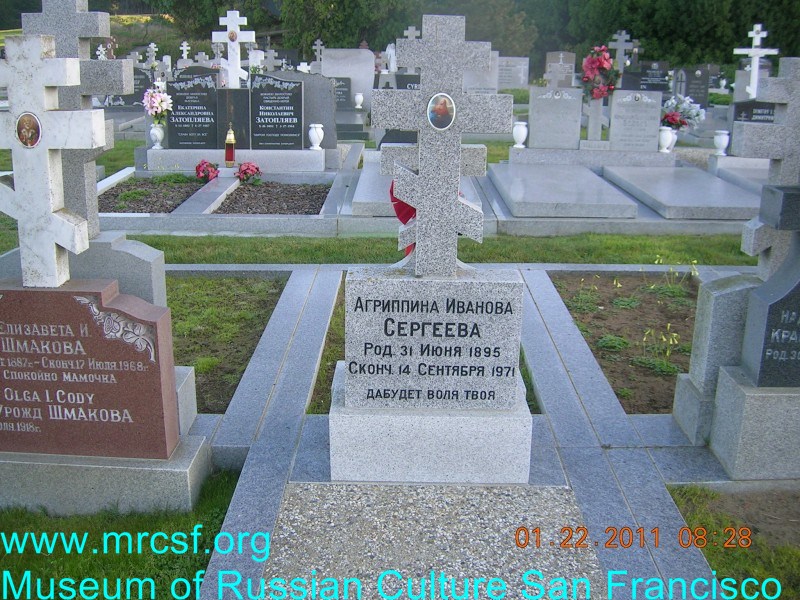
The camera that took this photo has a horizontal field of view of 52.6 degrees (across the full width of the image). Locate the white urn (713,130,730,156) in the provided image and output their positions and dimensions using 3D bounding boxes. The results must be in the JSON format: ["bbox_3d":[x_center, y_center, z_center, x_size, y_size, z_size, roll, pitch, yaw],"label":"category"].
[{"bbox_3d":[3.221,-1.562,8.078,0.153,0.251,0.150,1,17,0],"label":"white urn"}]

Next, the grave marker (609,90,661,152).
[{"bbox_3d":[2.300,-1.756,7.936,0.472,0.575,0.160,0,19,0],"label":"grave marker"}]

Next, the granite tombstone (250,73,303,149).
[{"bbox_3d":[-1.218,-1.876,8.059,0.504,0.719,0.140,1,17,0],"label":"granite tombstone"}]

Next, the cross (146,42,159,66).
[{"bbox_3d":[-7.189,-7.131,23.566,0.326,0.668,0.120,1,17,0],"label":"cross"}]

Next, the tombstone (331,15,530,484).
[{"bbox_3d":[0.109,-0.128,2.573,0.655,1.464,0.240,1,18,1],"label":"tombstone"}]

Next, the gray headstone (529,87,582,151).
[{"bbox_3d":[1.532,-1.809,8.057,0.503,0.593,0.140,1,17,0],"label":"gray headstone"}]

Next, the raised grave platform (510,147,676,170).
[{"bbox_3d":[1.924,-1.433,8.177,1.627,0.204,0.290,1,17,0],"label":"raised grave platform"}]

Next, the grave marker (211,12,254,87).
[{"bbox_3d":[-1.621,-2.454,7.948,0.418,0.723,0.110,1,17,0],"label":"grave marker"}]

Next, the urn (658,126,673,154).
[{"bbox_3d":[2.651,-1.597,8.072,0.136,0.254,0.140,1,17,0],"label":"urn"}]

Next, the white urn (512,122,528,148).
[{"bbox_3d":[1.191,-1.623,7.981,0.145,0.252,0.145,0,19,0],"label":"white urn"}]

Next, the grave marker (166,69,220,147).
[{"bbox_3d":[-2.051,-1.881,8.065,0.495,0.723,0.140,1,17,0],"label":"grave marker"}]

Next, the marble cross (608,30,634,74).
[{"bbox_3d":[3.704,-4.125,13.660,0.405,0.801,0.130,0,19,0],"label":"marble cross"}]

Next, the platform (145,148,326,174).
[{"bbox_3d":[-1.642,-1.448,8.253,1.780,0.220,0.340,0,19,0],"label":"platform"}]

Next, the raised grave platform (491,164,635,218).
[{"bbox_3d":[1.339,-0.975,7.050,0.933,0.100,1.803,0,19,0],"label":"raised grave platform"}]

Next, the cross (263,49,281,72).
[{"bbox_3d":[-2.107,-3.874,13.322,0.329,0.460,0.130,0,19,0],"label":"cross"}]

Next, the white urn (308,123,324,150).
[{"bbox_3d":[-0.832,-1.629,8.107,0.147,0.251,0.147,0,19,0],"label":"white urn"}]

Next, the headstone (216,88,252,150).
[{"bbox_3d":[-1.783,-1.960,8.757,0.350,0.639,0.160,1,18,0],"label":"headstone"}]

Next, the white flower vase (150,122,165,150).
[{"bbox_3d":[-2.430,-1.633,8.105,0.147,0.253,0.147,0,19,0],"label":"white flower vase"}]

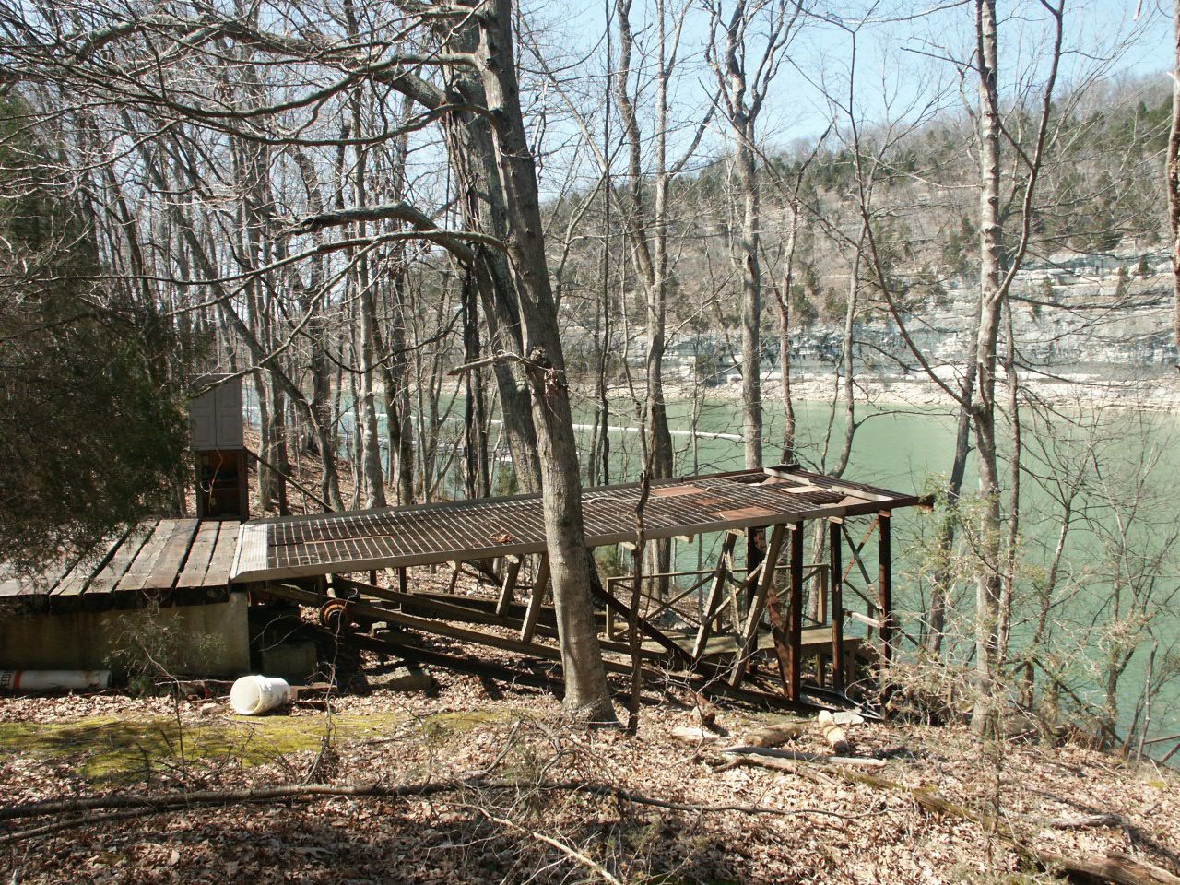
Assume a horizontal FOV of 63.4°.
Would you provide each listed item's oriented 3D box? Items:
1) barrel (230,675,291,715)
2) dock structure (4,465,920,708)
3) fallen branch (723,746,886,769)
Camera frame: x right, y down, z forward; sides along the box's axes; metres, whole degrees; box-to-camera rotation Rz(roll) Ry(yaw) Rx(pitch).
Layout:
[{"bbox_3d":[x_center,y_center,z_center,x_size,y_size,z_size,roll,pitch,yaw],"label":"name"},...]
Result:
[{"bbox_3d":[-2.650,2.045,7.730,0.305,0.305,0.370,0,-11,23],"label":"barrel"},{"bbox_3d":[-1.117,2.031,11.342,10.000,2.500,3.200,-4,7,-20],"label":"dock structure"},{"bbox_3d":[1.894,2.778,8.410,1.460,0.100,0.120,6,6,-5],"label":"fallen branch"}]

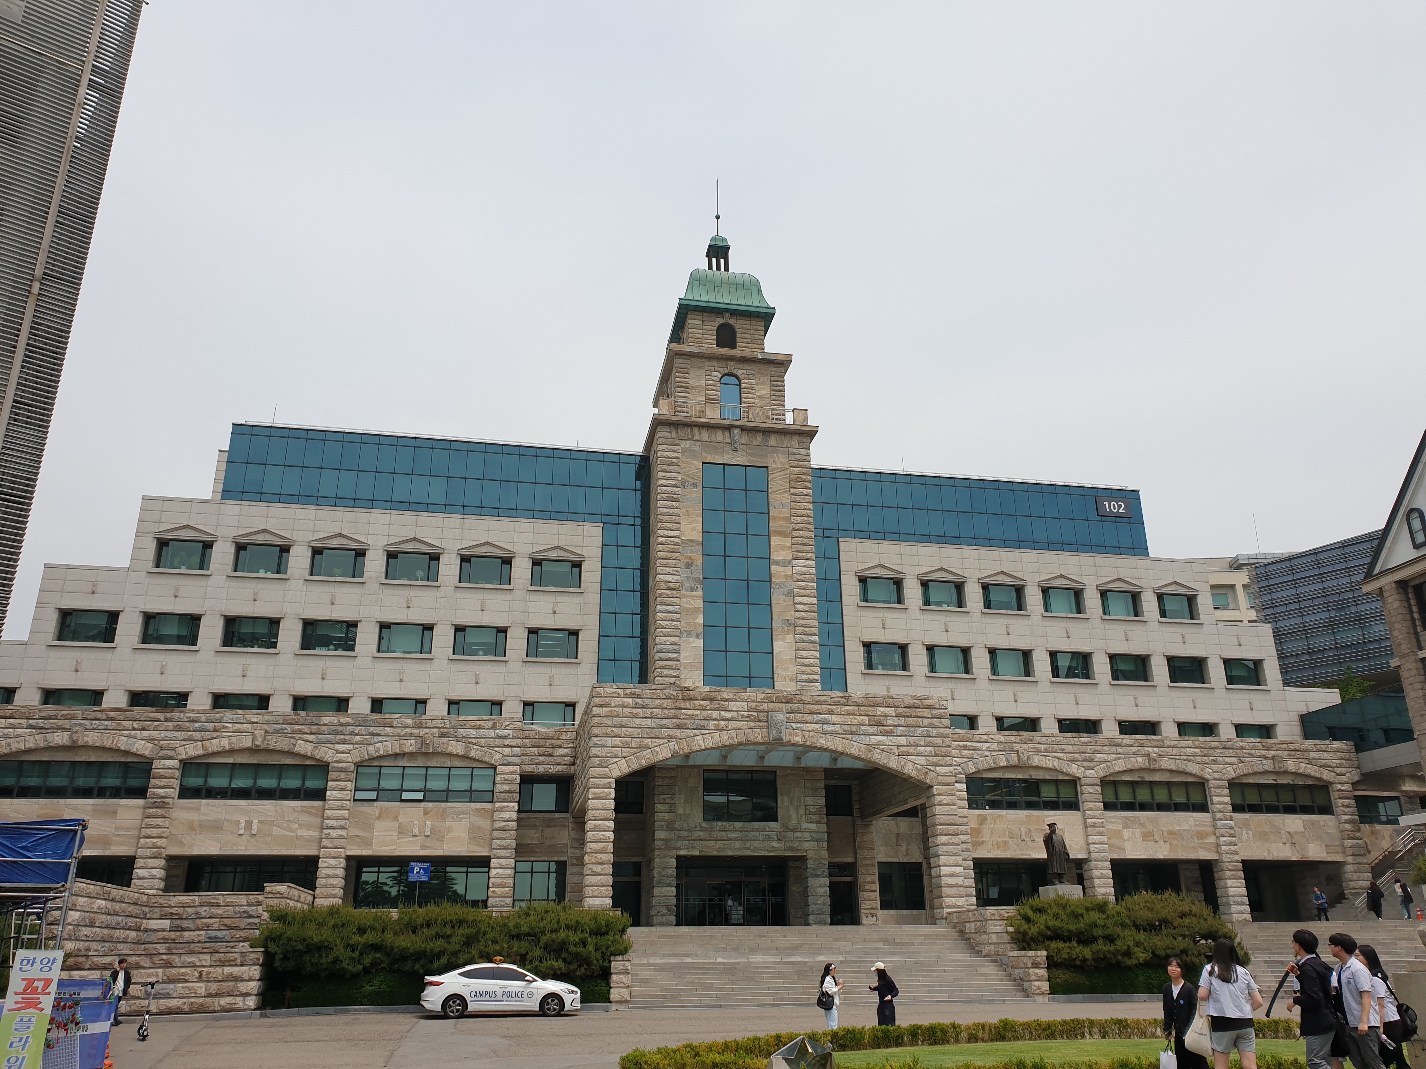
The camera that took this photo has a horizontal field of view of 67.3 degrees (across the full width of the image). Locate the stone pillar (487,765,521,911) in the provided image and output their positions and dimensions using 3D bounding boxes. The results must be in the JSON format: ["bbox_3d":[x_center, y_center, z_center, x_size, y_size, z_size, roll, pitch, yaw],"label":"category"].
[{"bbox_3d":[-9.258,13.729,47.649,1.060,6.500,1.000,3,-21,-11],"label":"stone pillar"}]

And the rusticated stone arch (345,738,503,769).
[{"bbox_3d":[-12.666,9.731,47.639,6.653,1.405,0.700,3,-21,-10],"label":"rusticated stone arch"}]

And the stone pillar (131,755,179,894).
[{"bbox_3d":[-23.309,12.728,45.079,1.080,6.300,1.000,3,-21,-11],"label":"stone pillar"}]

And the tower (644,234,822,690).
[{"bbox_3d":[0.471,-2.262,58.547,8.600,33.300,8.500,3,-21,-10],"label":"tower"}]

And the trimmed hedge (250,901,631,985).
[{"bbox_3d":[-8.292,12.711,33.606,11.350,2.200,2.500,3,-20,-11],"label":"trimmed hedge"}]

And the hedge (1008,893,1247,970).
[{"bbox_3d":[14.790,14.178,38.462,8.800,2.550,3.000,3,-21,-10],"label":"hedge"}]

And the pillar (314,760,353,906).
[{"bbox_3d":[-15.815,12.637,44.818,1.040,6.120,1.000,3,-20,-11],"label":"pillar"}]

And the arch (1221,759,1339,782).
[{"bbox_3d":[28.670,12.054,54.633,6.600,1.270,0.600,3,-20,-11],"label":"arch"}]

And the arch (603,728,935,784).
[{"bbox_3d":[2.487,9.245,44.277,13.950,2.200,0.800,3,-21,-11],"label":"arch"}]

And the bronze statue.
[{"bbox_3d":[14.118,13.078,43.954,1.060,2.487,0.800,3,-21,-10],"label":"bronze statue"}]

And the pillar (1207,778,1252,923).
[{"bbox_3d":[25.296,15.566,52.813,1.020,6.580,1.000,3,-20,-11],"label":"pillar"}]

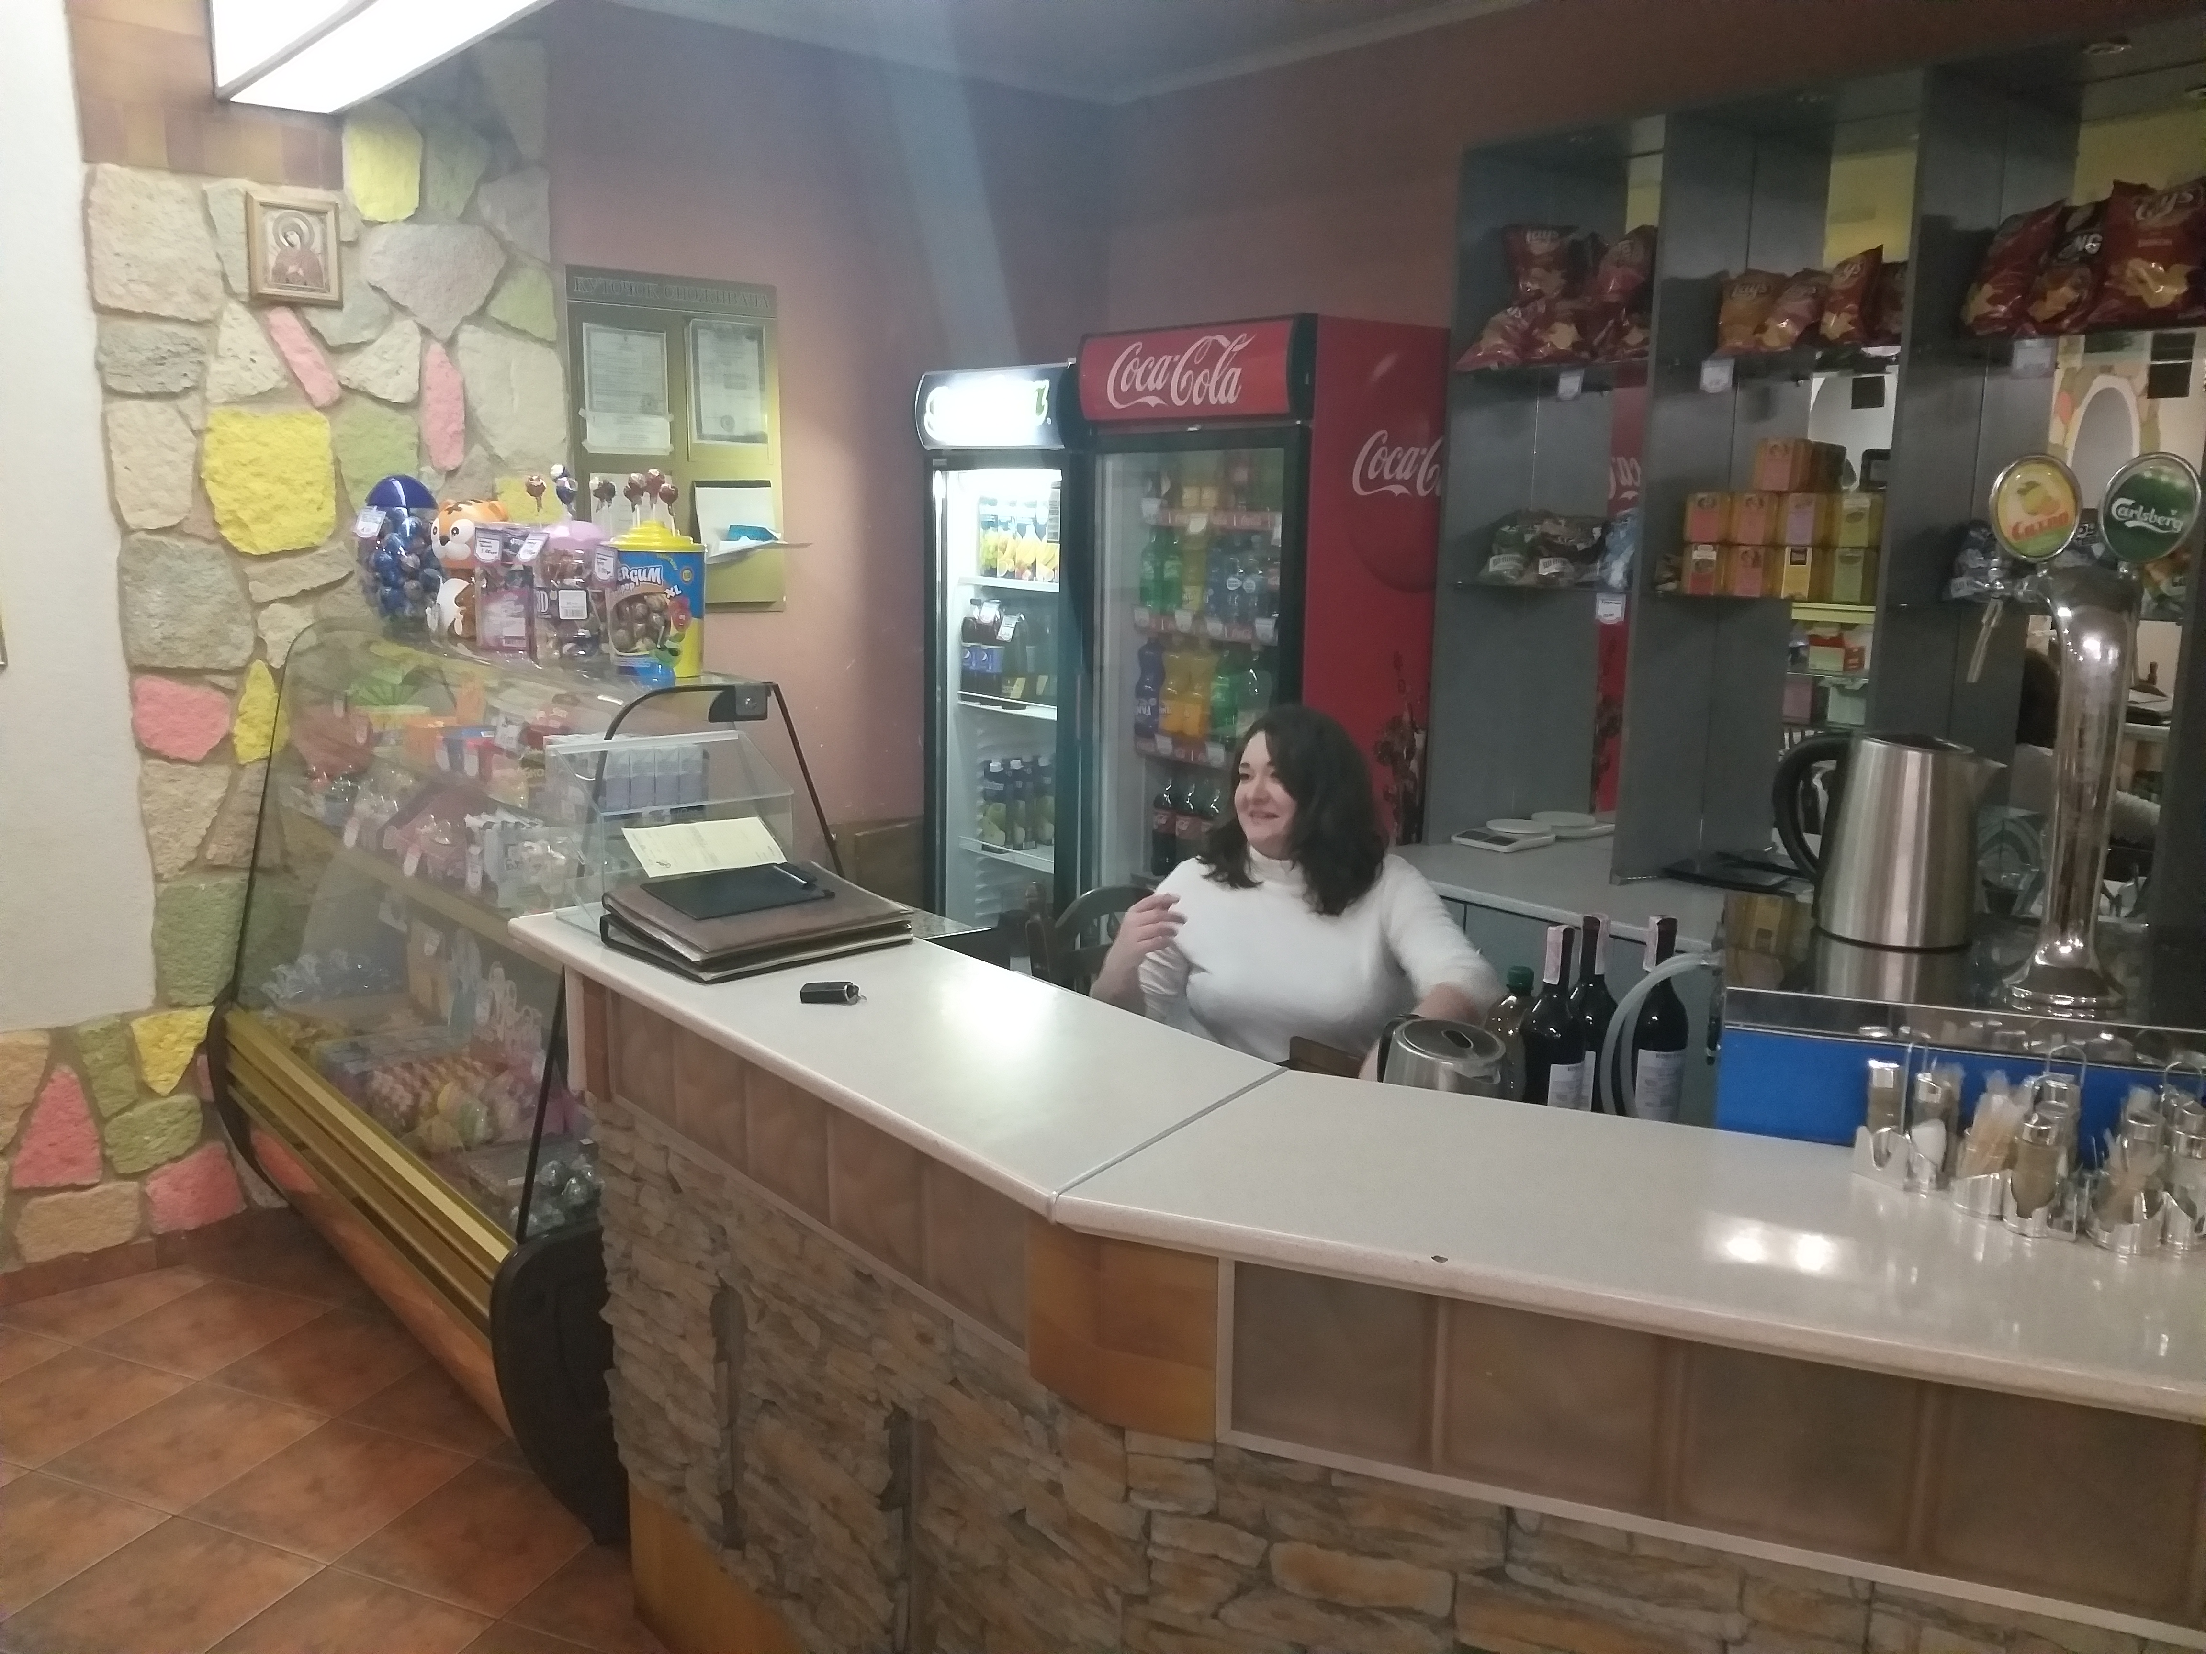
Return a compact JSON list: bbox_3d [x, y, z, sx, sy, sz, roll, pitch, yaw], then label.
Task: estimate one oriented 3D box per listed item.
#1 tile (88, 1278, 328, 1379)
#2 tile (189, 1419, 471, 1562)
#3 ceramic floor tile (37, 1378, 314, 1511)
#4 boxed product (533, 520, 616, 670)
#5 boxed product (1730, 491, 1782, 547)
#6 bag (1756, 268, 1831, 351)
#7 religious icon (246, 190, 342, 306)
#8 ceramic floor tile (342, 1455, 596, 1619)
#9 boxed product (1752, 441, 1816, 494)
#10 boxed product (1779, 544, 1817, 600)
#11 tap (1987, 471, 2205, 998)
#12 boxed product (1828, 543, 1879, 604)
[{"bbox_3d":[-1.808,1.019,3.368,0.330,0.010,0.330,5,11,21],"label":"tile"},{"bbox_3d":[-1.307,1.122,2.811,0.333,0.009,0.333,5,11,21],"label":"tile"},{"bbox_3d":[-1.620,1.098,2.938,0.330,0.010,0.330,5,11,21],"label":"ceramic floor tile"},{"bbox_3d":[-0.958,-0.417,2.966,0.135,0.250,0.125,10,14,41],"label":"boxed product"},{"bbox_3d":[1.271,-0.595,3.198,0.075,0.096,0.093,-9,14,-42],"label":"boxed product"},{"bbox_3d":[1.291,-0.968,3.107,0.120,0.160,0.060,32,11,37],"label":"bag"},{"bbox_3d":[-1.692,-1.211,3.469,0.172,0.210,0.030,-7,13,-37],"label":"religious icon"},{"bbox_3d":[-0.996,1.151,2.694,0.330,0.010,0.330,5,11,21],"label":"ceramic floor tile"},{"bbox_3d":[1.304,-0.693,3.179,0.075,0.097,0.080,-10,15,-43],"label":"boxed product"},{"bbox_3d":[1.378,-0.496,3.234,0.075,0.107,0.085,-8,13,-40],"label":"boxed product"},{"bbox_3d":[0.894,-0.081,1.536,0.170,0.500,0.165,4,10,18],"label":"tap"},{"bbox_3d":[1.401,-0.466,3.067,0.075,0.096,0.093,-9,14,-42],"label":"boxed product"}]

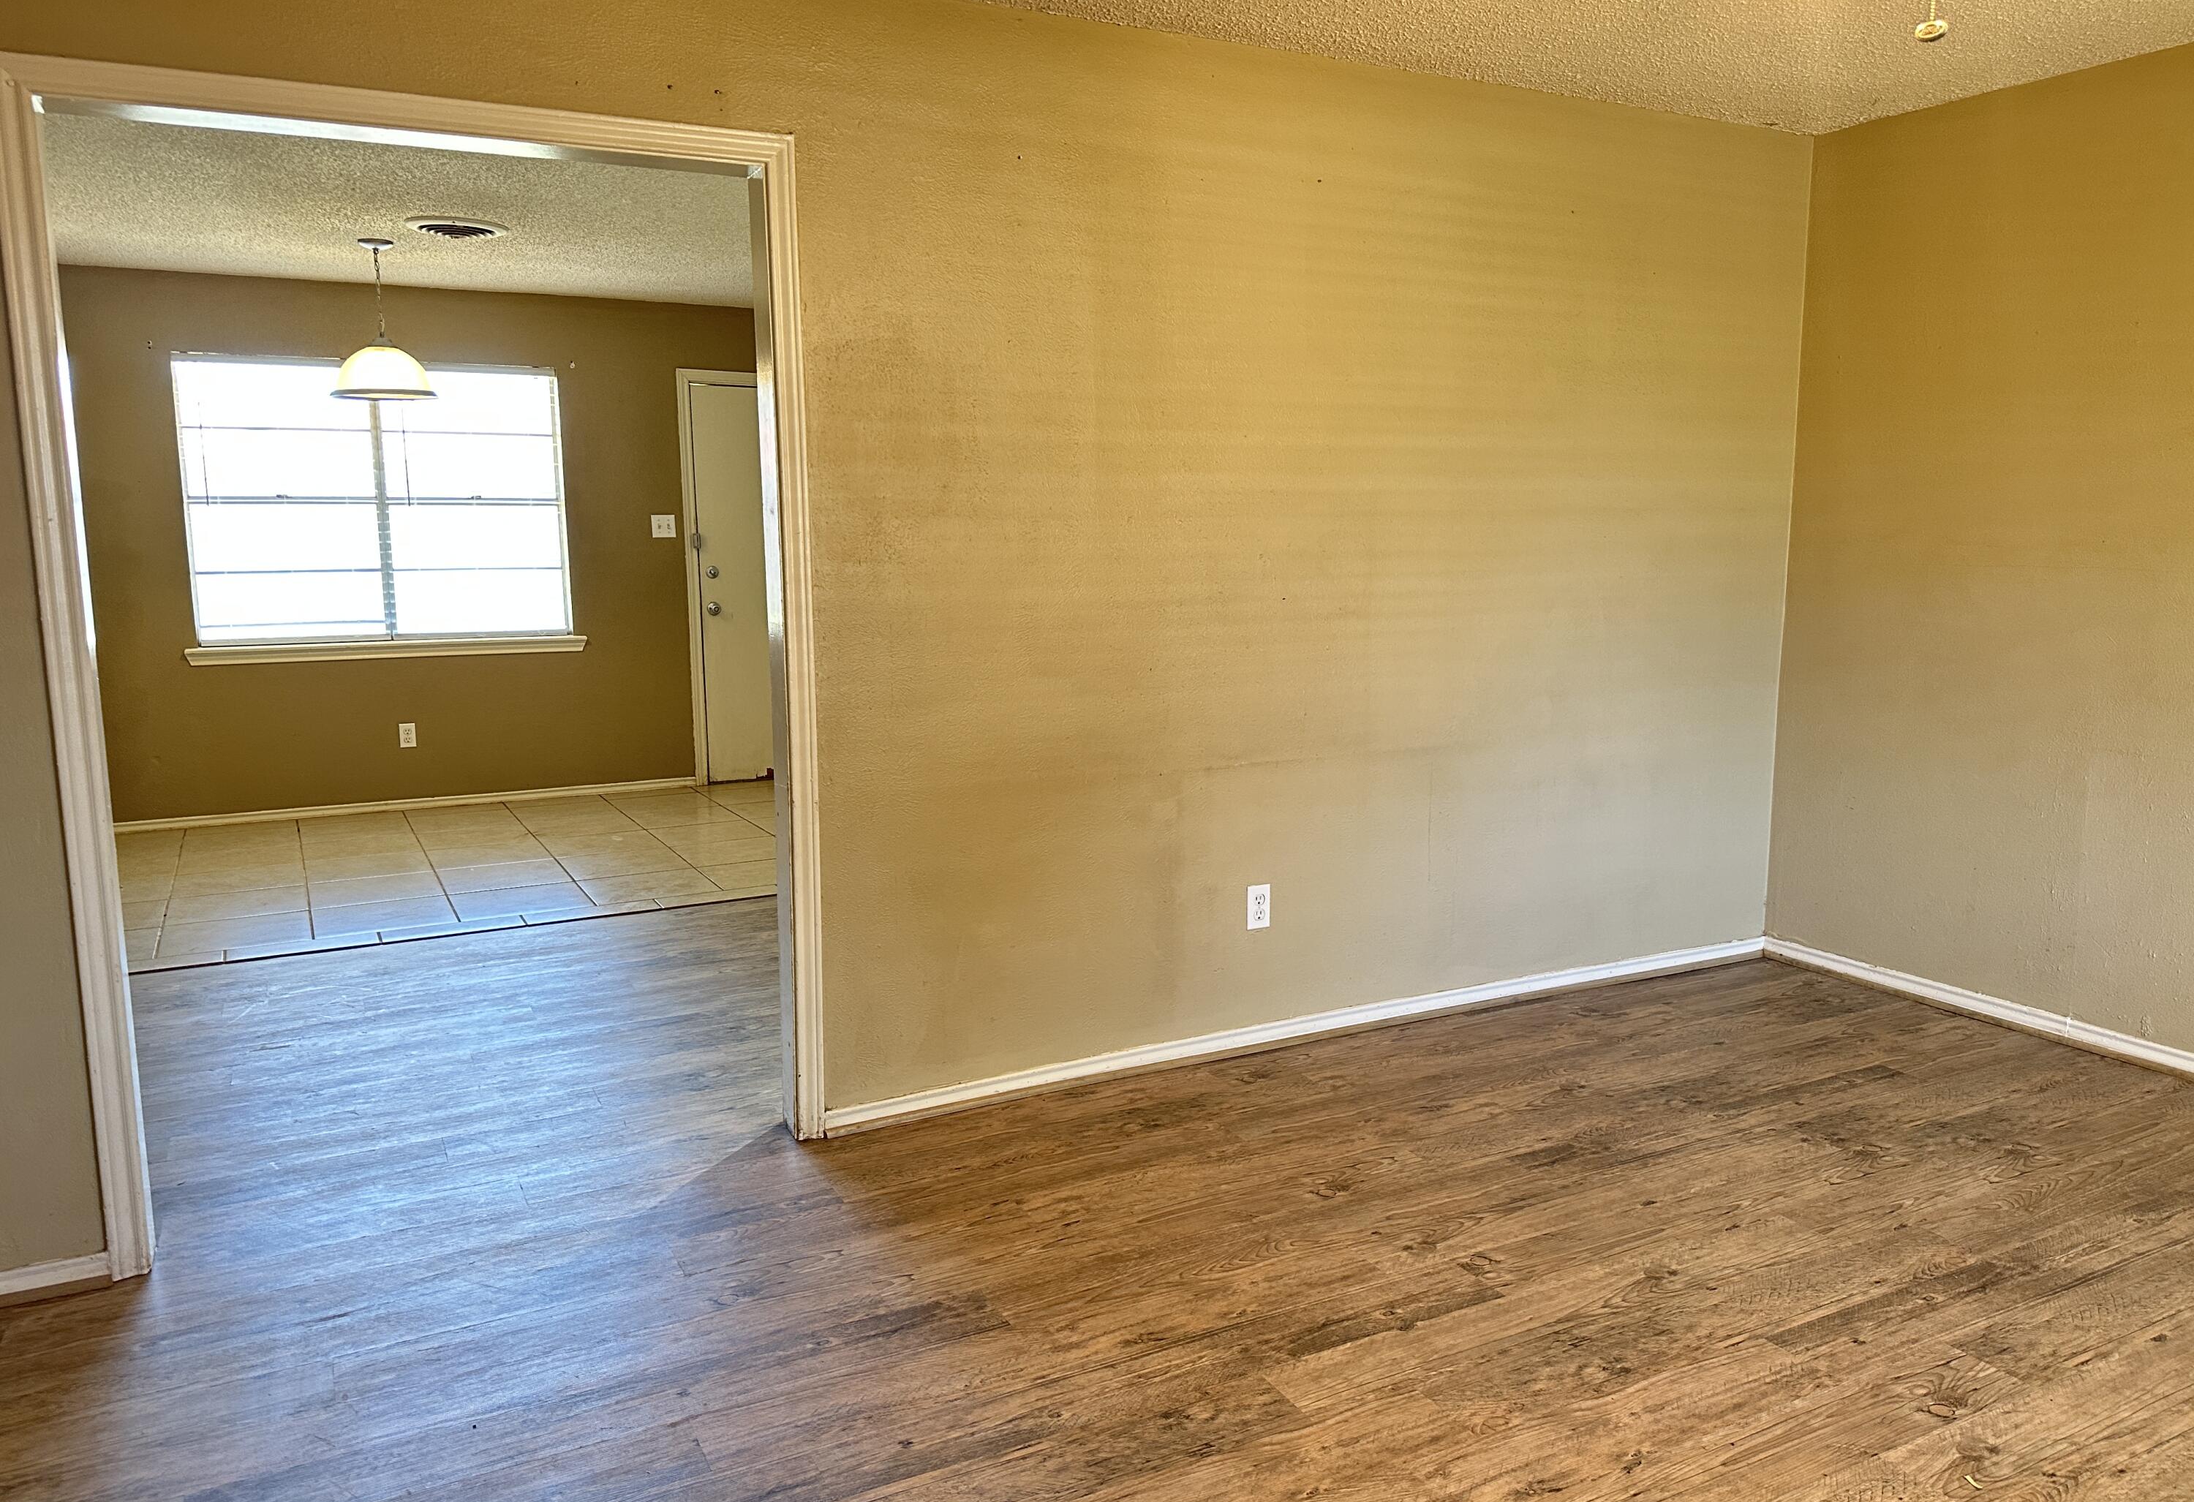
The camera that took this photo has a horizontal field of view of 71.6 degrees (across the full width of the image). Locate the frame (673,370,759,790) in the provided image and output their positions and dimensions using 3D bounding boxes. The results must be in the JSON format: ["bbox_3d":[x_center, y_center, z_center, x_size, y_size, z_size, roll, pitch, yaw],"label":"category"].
[{"bbox_3d":[-1.661,-0.916,8.104,1.050,2.130,0.100,-5,9,-28],"label":"frame"}]

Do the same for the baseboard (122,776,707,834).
[{"bbox_3d":[-3.238,0.252,7.370,2.589,0.050,0.018,-5,9,-28],"label":"baseboard"}]

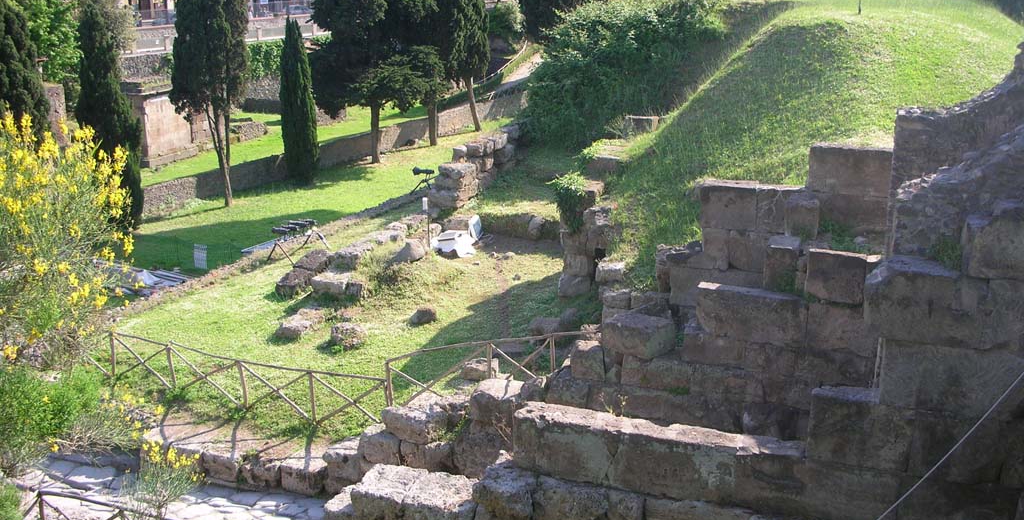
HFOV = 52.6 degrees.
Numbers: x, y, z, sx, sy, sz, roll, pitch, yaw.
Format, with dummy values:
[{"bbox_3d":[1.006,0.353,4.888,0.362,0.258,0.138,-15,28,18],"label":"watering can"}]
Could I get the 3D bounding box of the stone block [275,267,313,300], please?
[{"bbox_3d":[-5.715,0.594,27.392,0.950,0.420,0.900,6,18,19],"label":"stone block"}]

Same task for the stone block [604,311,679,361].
[{"bbox_3d":[1.972,1.168,16.017,0.883,0.530,0.605,11,20,34],"label":"stone block"}]

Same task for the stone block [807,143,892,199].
[{"bbox_3d":[5.050,-1.353,15.449,1.180,0.710,0.550,6,16,21],"label":"stone block"}]

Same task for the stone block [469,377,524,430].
[{"bbox_3d":[-0.245,2.327,16.912,0.780,0.530,0.700,5,18,17],"label":"stone block"}]

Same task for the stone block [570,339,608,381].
[{"bbox_3d":[1.268,1.549,16.386,0.497,0.542,0.511,4,17,17],"label":"stone block"}]

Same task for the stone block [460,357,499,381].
[{"bbox_3d":[-0.689,2.293,22.291,0.800,0.400,0.500,6,18,19],"label":"stone block"}]

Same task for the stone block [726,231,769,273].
[{"bbox_3d":[3.720,-0.130,16.282,0.620,0.600,0.500,5,18,17],"label":"stone block"}]

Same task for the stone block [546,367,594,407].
[{"bbox_3d":[0.965,2.057,16.637,0.678,0.475,0.511,4,17,17],"label":"stone block"}]

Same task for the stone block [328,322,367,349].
[{"bbox_3d":[-3.651,1.691,23.082,0.700,0.420,0.600,2,17,10],"label":"stone block"}]

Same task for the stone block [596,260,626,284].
[{"bbox_3d":[2.319,0.281,23.528,0.646,0.339,0.500,5,16,18],"label":"stone block"}]

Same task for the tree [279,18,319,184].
[{"bbox_3d":[-8.681,-6.367,41.640,1.478,6.520,1.478,0,15,0],"label":"tree"}]

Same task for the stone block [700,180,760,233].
[{"bbox_3d":[3.448,-0.871,16.247,0.842,0.675,0.651,4,17,17],"label":"stone block"}]

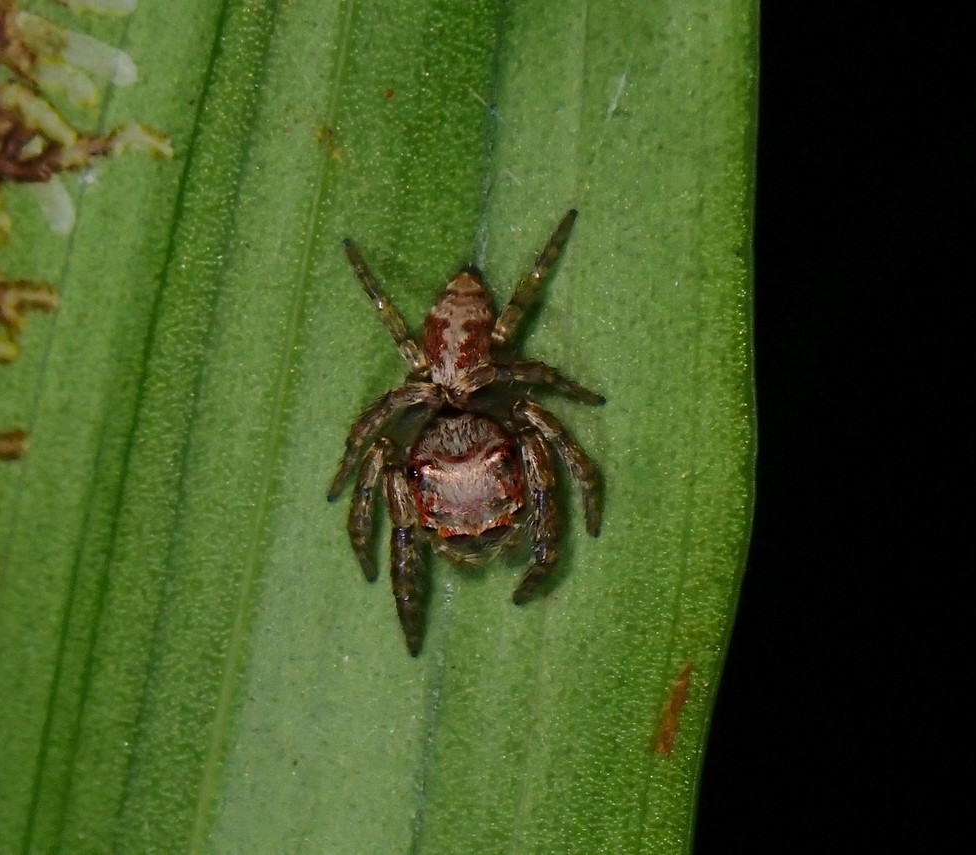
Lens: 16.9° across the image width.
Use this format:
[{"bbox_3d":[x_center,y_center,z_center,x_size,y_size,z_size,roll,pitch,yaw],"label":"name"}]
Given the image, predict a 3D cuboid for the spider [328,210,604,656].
[{"bbox_3d":[0.000,0.000,0.058,0.005,0.008,0.002,0,0,0],"label":"spider"}]

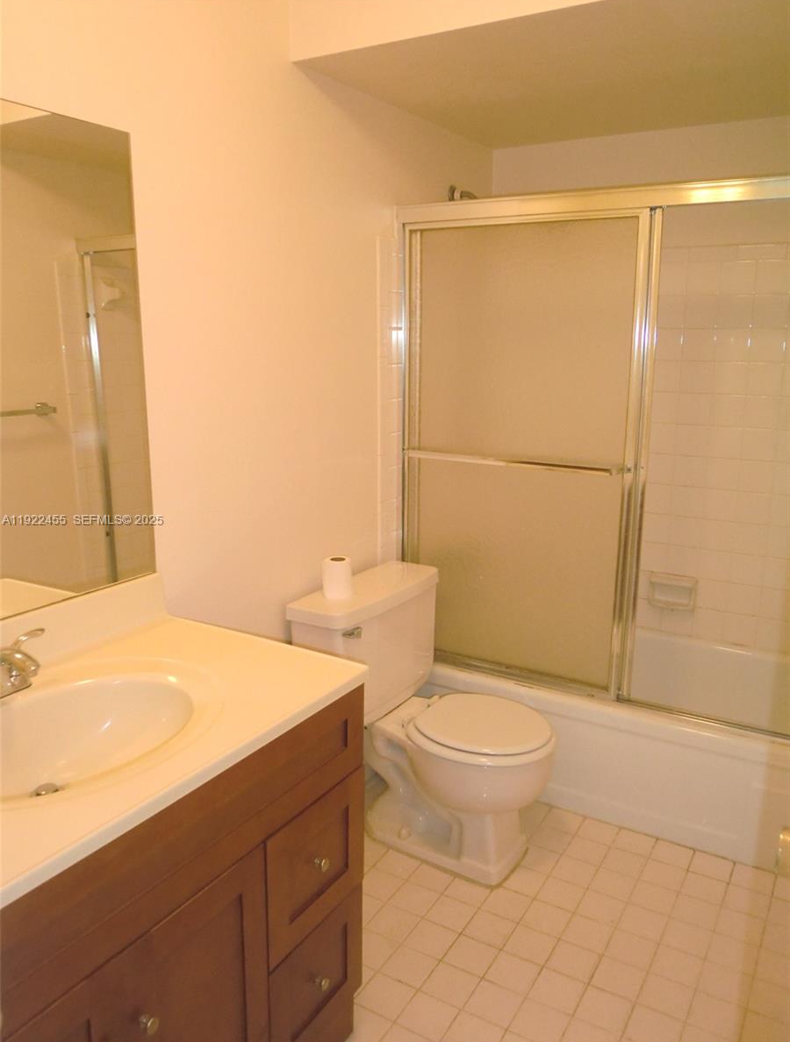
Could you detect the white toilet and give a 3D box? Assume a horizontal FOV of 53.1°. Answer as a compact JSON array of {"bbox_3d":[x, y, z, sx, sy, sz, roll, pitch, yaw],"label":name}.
[{"bbox_3d":[0.134,0.589,2.304,0.680,0.745,0.550,8,14,30],"label":"white toilet"}]

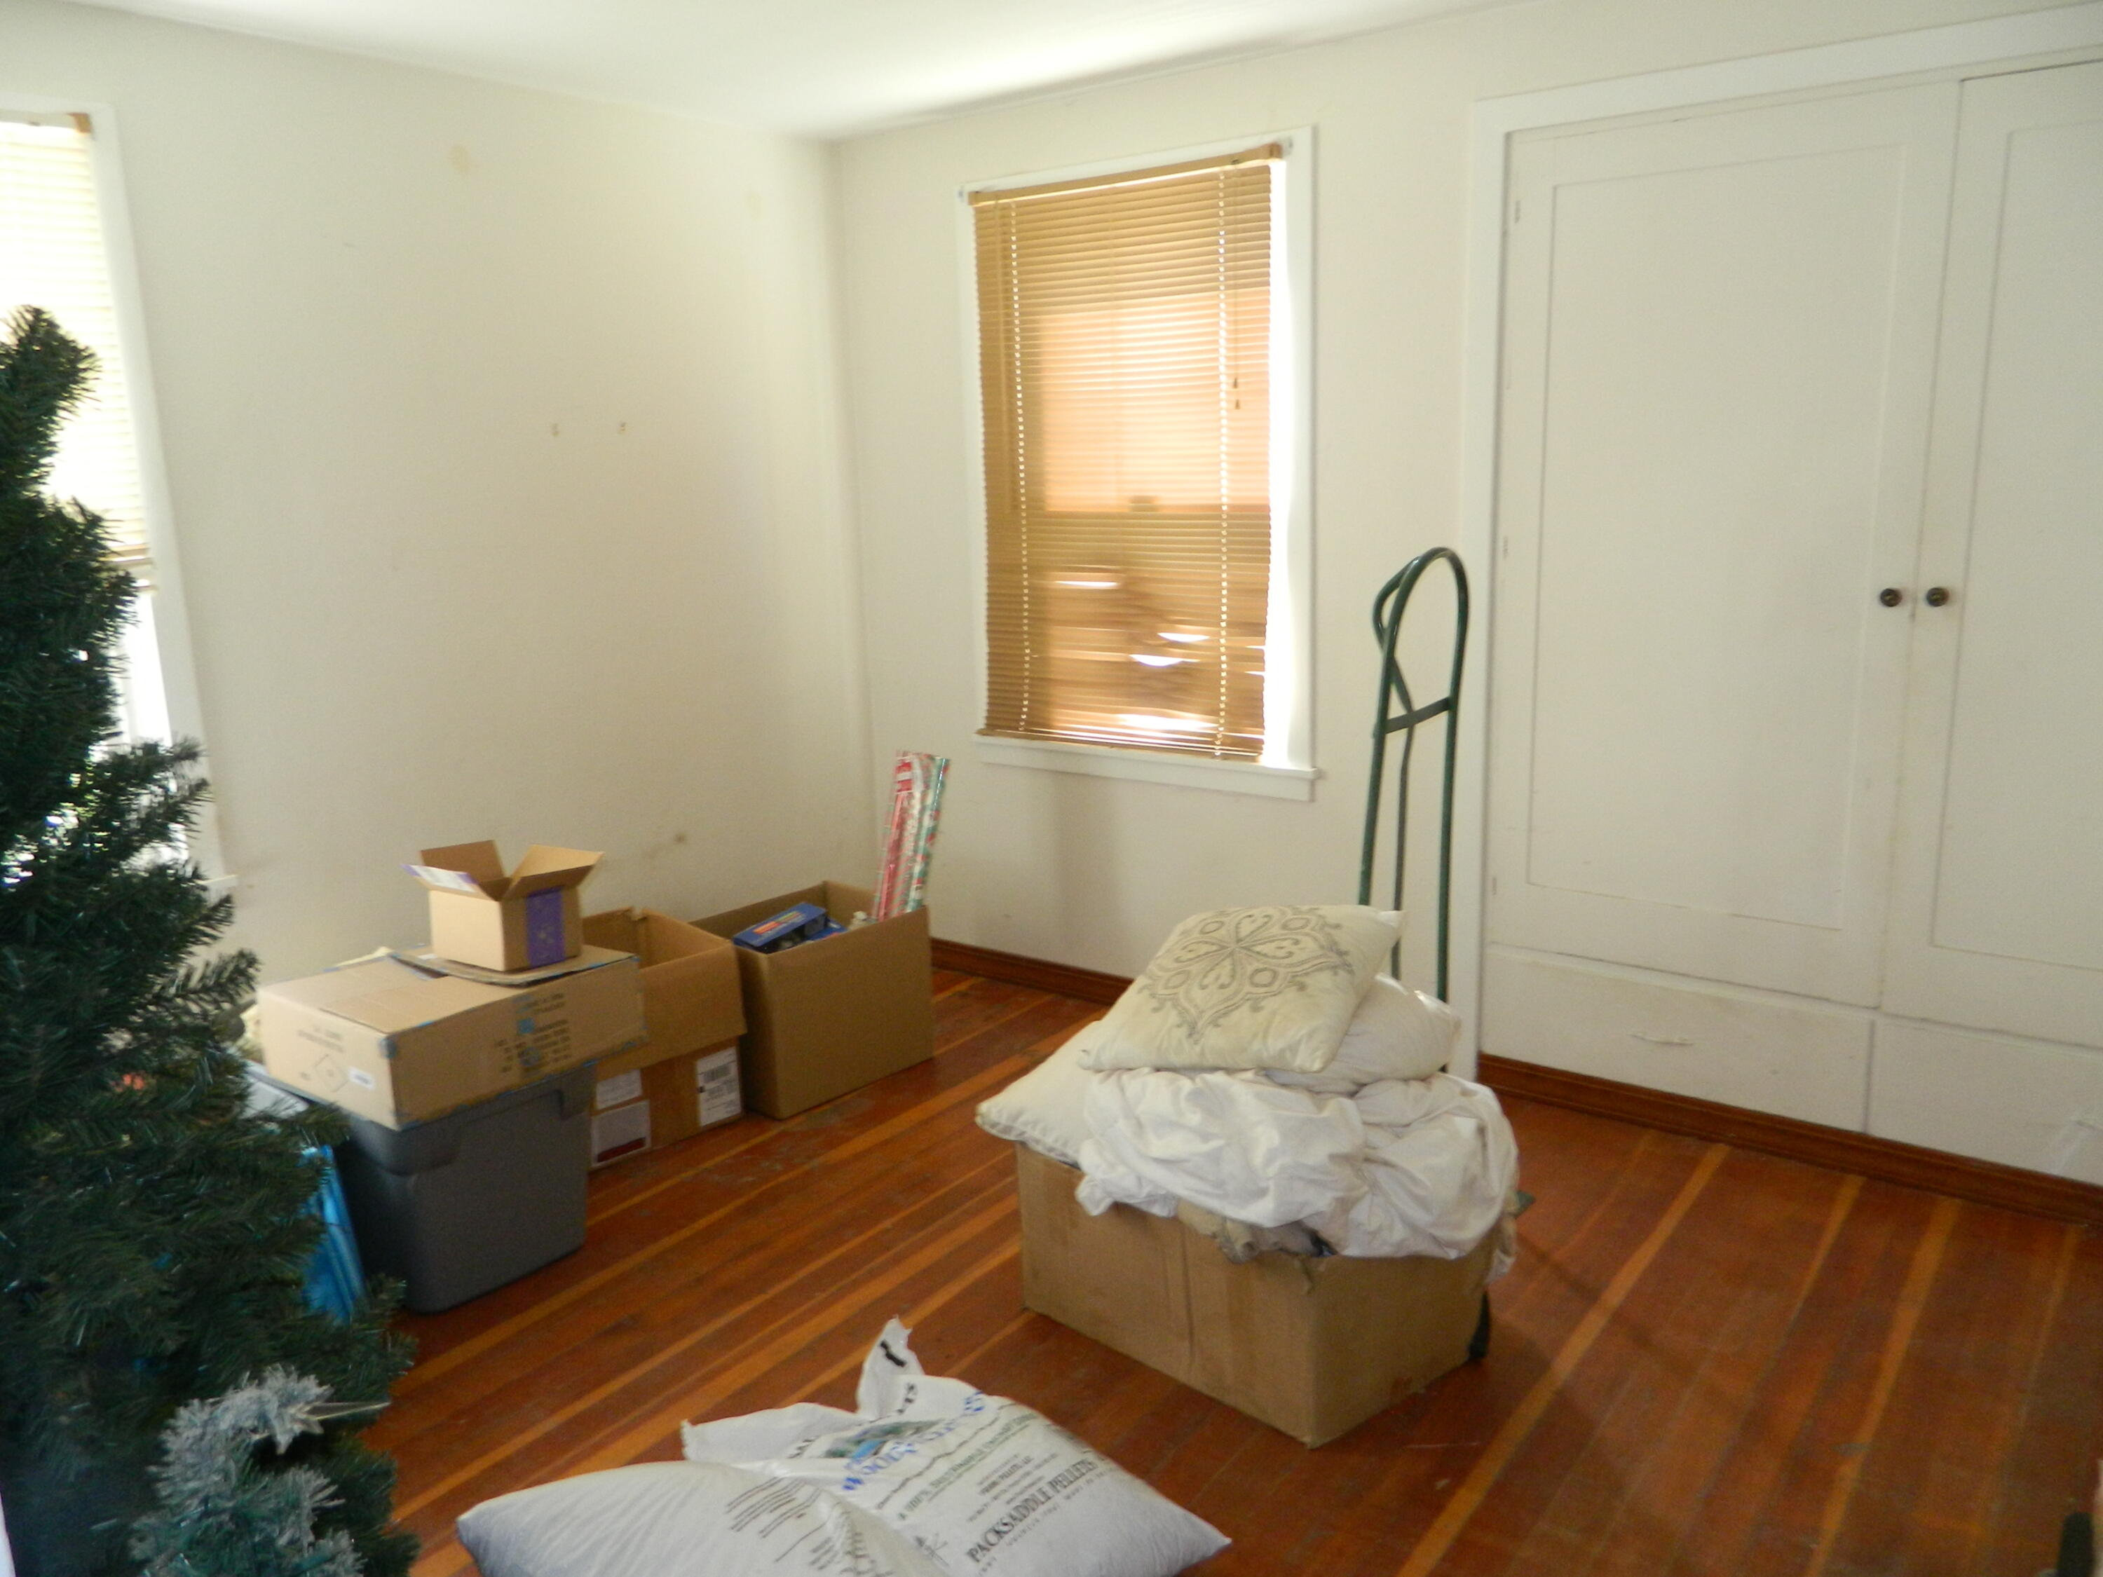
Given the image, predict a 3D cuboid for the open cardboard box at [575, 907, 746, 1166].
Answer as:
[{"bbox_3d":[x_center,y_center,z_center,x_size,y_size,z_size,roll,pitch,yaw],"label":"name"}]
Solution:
[{"bbox_3d":[-0.975,0.561,3.367,0.400,0.419,0.432,10,17,44],"label":"open cardboard box"}]

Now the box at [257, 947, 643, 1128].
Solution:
[{"bbox_3d":[-1.084,0.414,2.777,0.433,0.164,0.494,8,15,37],"label":"box"}]

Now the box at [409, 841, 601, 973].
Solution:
[{"bbox_3d":[-1.002,0.218,2.812,0.305,0.189,0.268,8,15,37],"label":"box"}]

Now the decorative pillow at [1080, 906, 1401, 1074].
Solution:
[{"bbox_3d":[0.316,0.324,2.496,0.420,0.120,0.410,-3,28,33],"label":"decorative pillow"}]

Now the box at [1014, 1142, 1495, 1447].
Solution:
[{"bbox_3d":[0.316,0.758,2.532,0.619,0.307,0.367,10,17,44],"label":"box"}]

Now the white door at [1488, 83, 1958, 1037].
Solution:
[{"bbox_3d":[1.285,-0.443,3.043,0.798,1.711,0.040,8,15,37],"label":"white door"}]

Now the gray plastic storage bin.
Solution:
[{"bbox_3d":[-1.191,0.682,2.877,0.605,0.403,0.403,8,15,37],"label":"gray plastic storage bin"}]

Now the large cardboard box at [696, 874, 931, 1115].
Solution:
[{"bbox_3d":[-0.602,0.494,3.687,0.397,0.390,0.462,10,17,43],"label":"large cardboard box"}]

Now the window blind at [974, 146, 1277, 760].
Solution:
[{"bbox_3d":[0.155,-0.795,3.790,0.894,1.407,0.045,8,15,37],"label":"window blind"}]

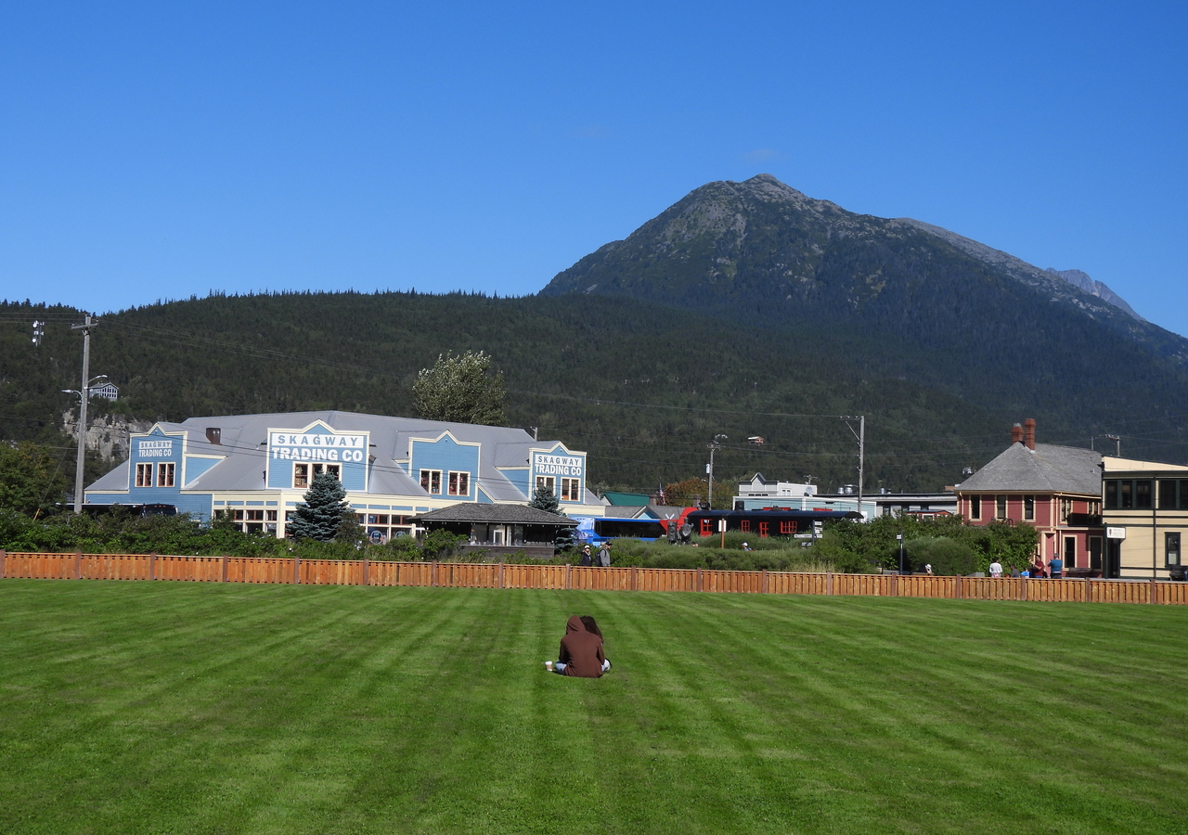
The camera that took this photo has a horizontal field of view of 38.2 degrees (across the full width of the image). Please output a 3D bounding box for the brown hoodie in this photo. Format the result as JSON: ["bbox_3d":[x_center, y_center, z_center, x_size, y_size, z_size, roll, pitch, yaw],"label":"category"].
[{"bbox_3d":[-0.156,2.924,22.053,0.600,0.790,0.460,2,-4,0],"label":"brown hoodie"}]

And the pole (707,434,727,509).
[{"bbox_3d":[10.789,7.365,149.887,2.000,11.350,0.600,2,-4,0],"label":"pole"}]

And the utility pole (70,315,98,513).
[{"bbox_3d":[-23.913,1.034,80.089,2.400,11.700,0.400,-3,-6,45],"label":"utility pole"}]

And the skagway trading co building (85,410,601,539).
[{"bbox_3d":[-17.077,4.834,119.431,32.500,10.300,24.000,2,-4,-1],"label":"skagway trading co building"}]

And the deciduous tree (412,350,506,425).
[{"bbox_3d":[-12.185,3.325,156.151,8.700,19.000,8.700,2,-4,0],"label":"deciduous tree"}]

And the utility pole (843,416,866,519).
[{"bbox_3d":[18.797,5.717,126.670,2.200,11.700,0.400,-3,-6,45],"label":"utility pole"}]

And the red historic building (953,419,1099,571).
[{"bbox_3d":[33.549,6.264,127.543,8.000,11.200,15.500,-1,-5,30],"label":"red historic building"}]

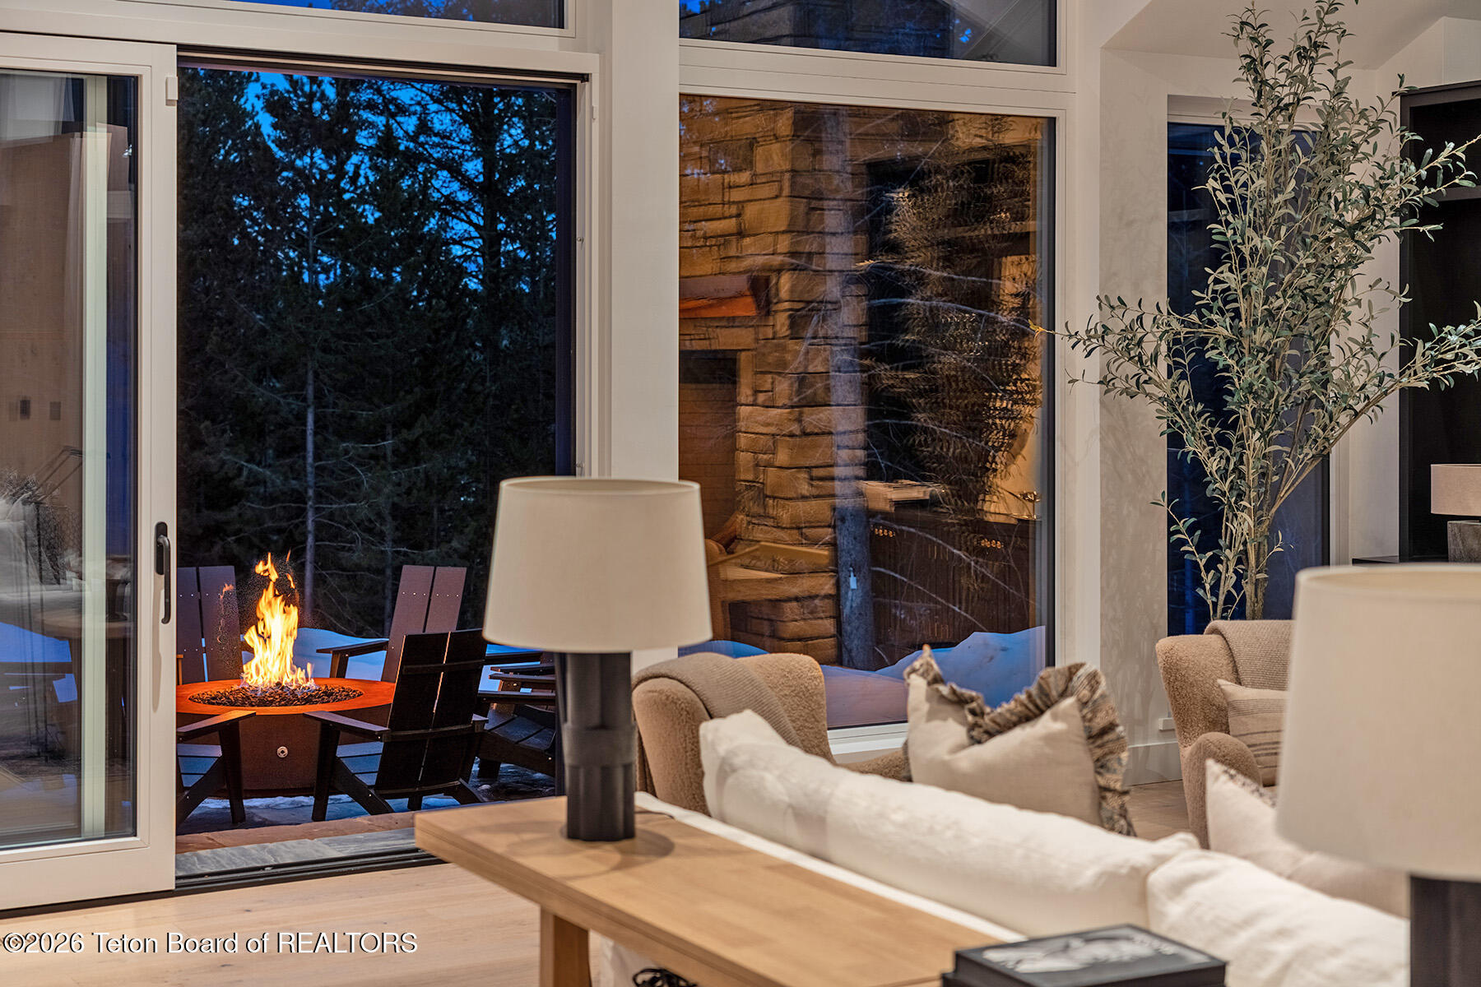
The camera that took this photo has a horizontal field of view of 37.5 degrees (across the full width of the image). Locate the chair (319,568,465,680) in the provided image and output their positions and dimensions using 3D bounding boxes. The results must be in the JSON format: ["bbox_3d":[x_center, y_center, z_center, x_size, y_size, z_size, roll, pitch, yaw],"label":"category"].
[{"bbox_3d":[-1.980,0.956,12.950,0.700,0.930,0.850,1,3,25],"label":"chair"}]

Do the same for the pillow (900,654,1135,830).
[{"bbox_3d":[0.580,0.582,4.500,0.510,0.540,0.190,3,18,45],"label":"pillow"}]

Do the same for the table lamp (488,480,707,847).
[{"bbox_3d":[-0.298,0.353,4.630,0.480,0.735,0.480,0,3,0],"label":"table lamp"}]

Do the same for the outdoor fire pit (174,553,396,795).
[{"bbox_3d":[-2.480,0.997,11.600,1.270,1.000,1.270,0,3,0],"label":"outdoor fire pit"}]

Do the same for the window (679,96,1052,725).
[{"bbox_3d":[0.555,-0.324,8.920,1.870,2.540,0.100,-1,3,-30],"label":"window"}]

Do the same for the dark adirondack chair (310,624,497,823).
[{"bbox_3d":[-1.610,1.108,10.250,0.690,0.930,0.850,-2,3,-36],"label":"dark adirondack chair"}]

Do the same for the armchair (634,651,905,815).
[{"bbox_3d":[0.200,0.975,7.200,0.800,0.770,0.780,2,4,44],"label":"armchair"}]

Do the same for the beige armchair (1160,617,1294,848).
[{"bbox_3d":[2.060,0.928,7.950,0.780,0.770,0.800,-1,3,-24],"label":"beige armchair"}]

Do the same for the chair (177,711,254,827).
[{"bbox_3d":[-2.730,1.117,10.100,0.700,0.930,0.850,1,3,13],"label":"chair"}]

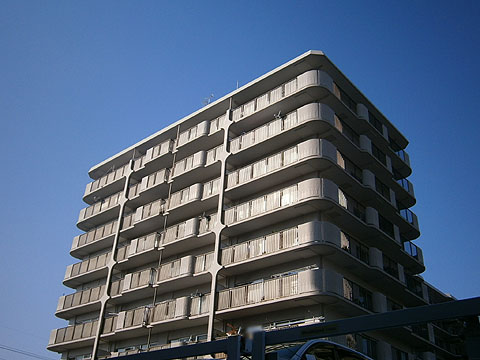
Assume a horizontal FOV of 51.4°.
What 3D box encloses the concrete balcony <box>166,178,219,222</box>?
[{"bbox_3d":[-3.067,1.443,36.642,5.460,1.288,1.708,-22,-39,36],"label":"concrete balcony"}]

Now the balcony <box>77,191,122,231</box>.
[{"bbox_3d":[-12.194,2.893,45.519,7.896,1.288,1.736,-22,-39,36],"label":"balcony"}]

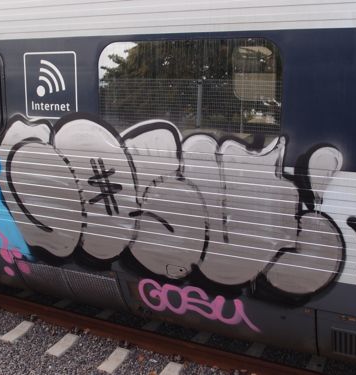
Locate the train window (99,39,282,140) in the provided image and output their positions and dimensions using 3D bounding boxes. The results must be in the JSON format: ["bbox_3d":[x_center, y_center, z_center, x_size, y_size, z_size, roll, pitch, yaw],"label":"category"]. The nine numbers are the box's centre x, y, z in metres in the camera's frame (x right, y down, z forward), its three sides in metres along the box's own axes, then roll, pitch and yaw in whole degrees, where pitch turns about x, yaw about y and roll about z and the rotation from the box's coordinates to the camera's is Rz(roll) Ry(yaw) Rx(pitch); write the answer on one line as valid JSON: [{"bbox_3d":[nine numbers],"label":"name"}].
[{"bbox_3d":[0.042,-0.627,3.363,1.371,0.737,0.050,6,14,24],"label":"train window"}]

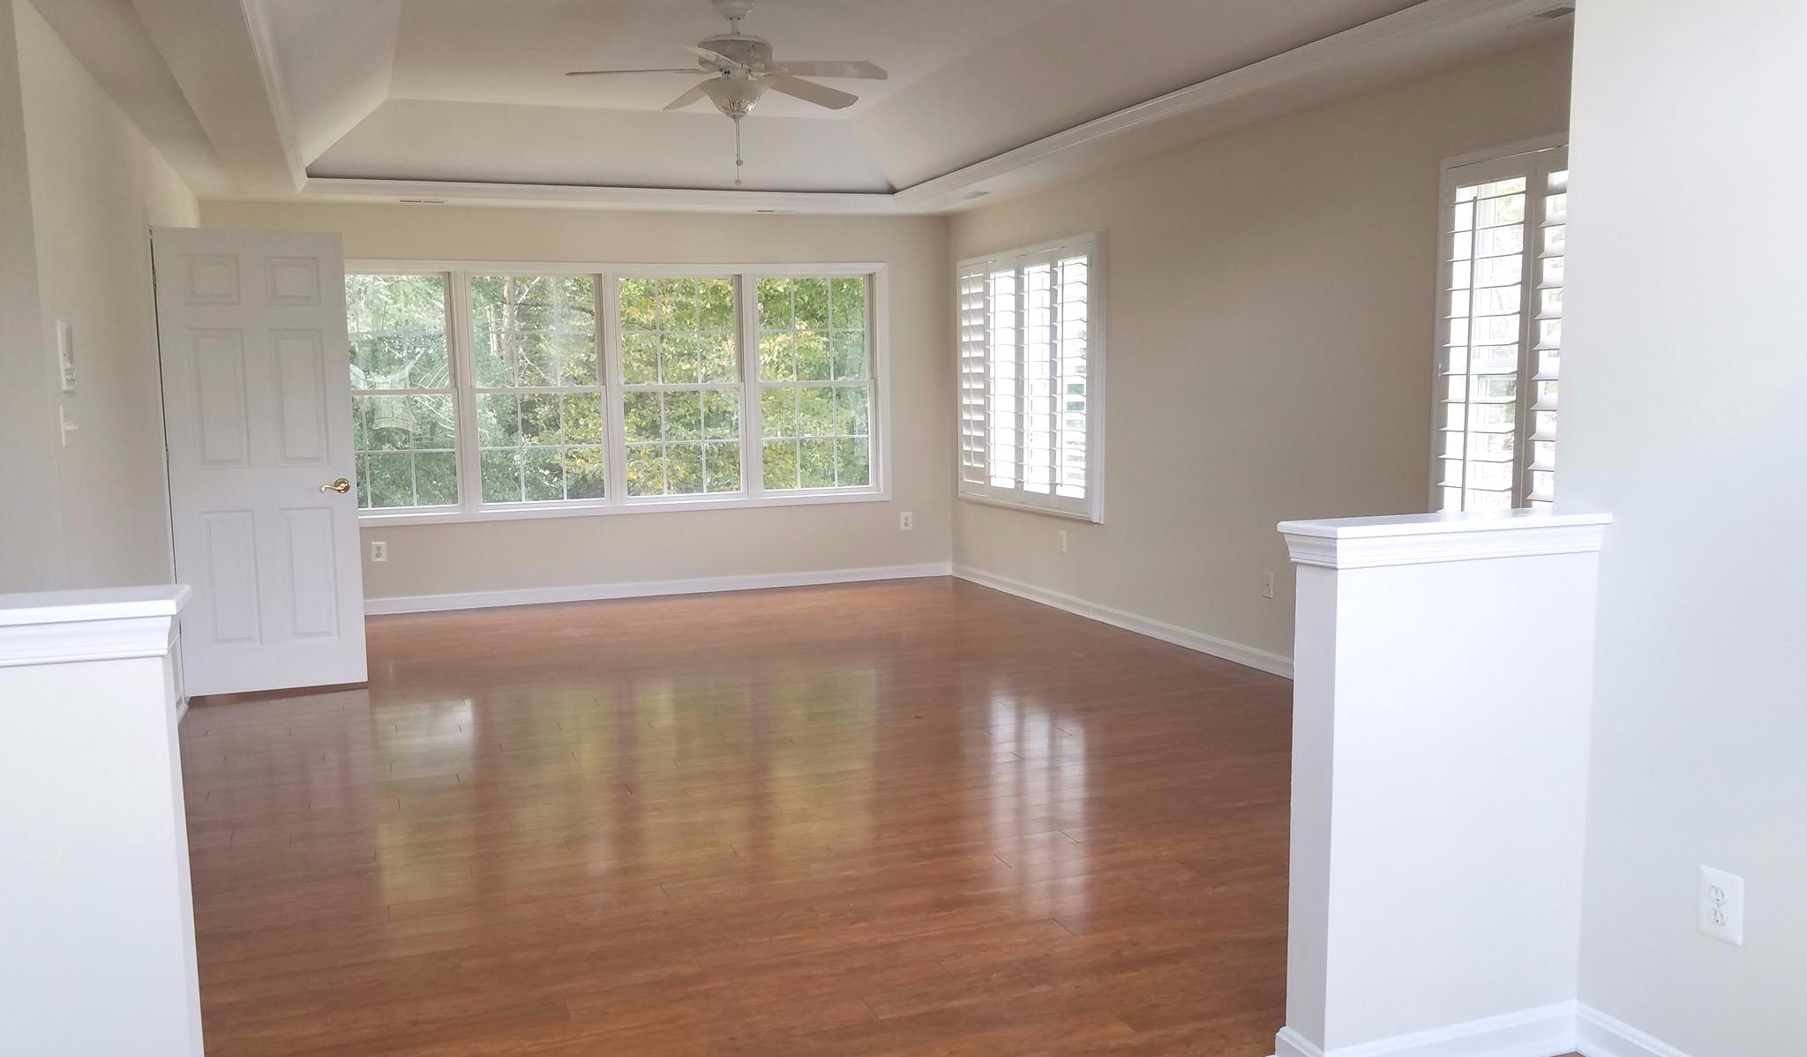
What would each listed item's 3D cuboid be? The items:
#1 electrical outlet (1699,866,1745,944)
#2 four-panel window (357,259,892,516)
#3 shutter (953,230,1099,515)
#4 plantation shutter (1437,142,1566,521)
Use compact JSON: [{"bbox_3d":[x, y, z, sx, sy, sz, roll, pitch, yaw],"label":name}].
[{"bbox_3d":[1.463,0.674,2.429,0.010,0.122,0.078,-3,7,-22],"label":"electrical outlet"},{"bbox_3d":[-1.813,-0.875,8.533,3.671,1.571,0.100,-3,7,-22],"label":"four-panel window"},{"bbox_3d":[0.716,-0.899,8.232,0.080,1.585,1.770,-4,7,-24],"label":"shutter"},{"bbox_3d":[2.398,-0.533,4.499,0.080,1.605,1.710,-3,7,-22],"label":"plantation shutter"}]

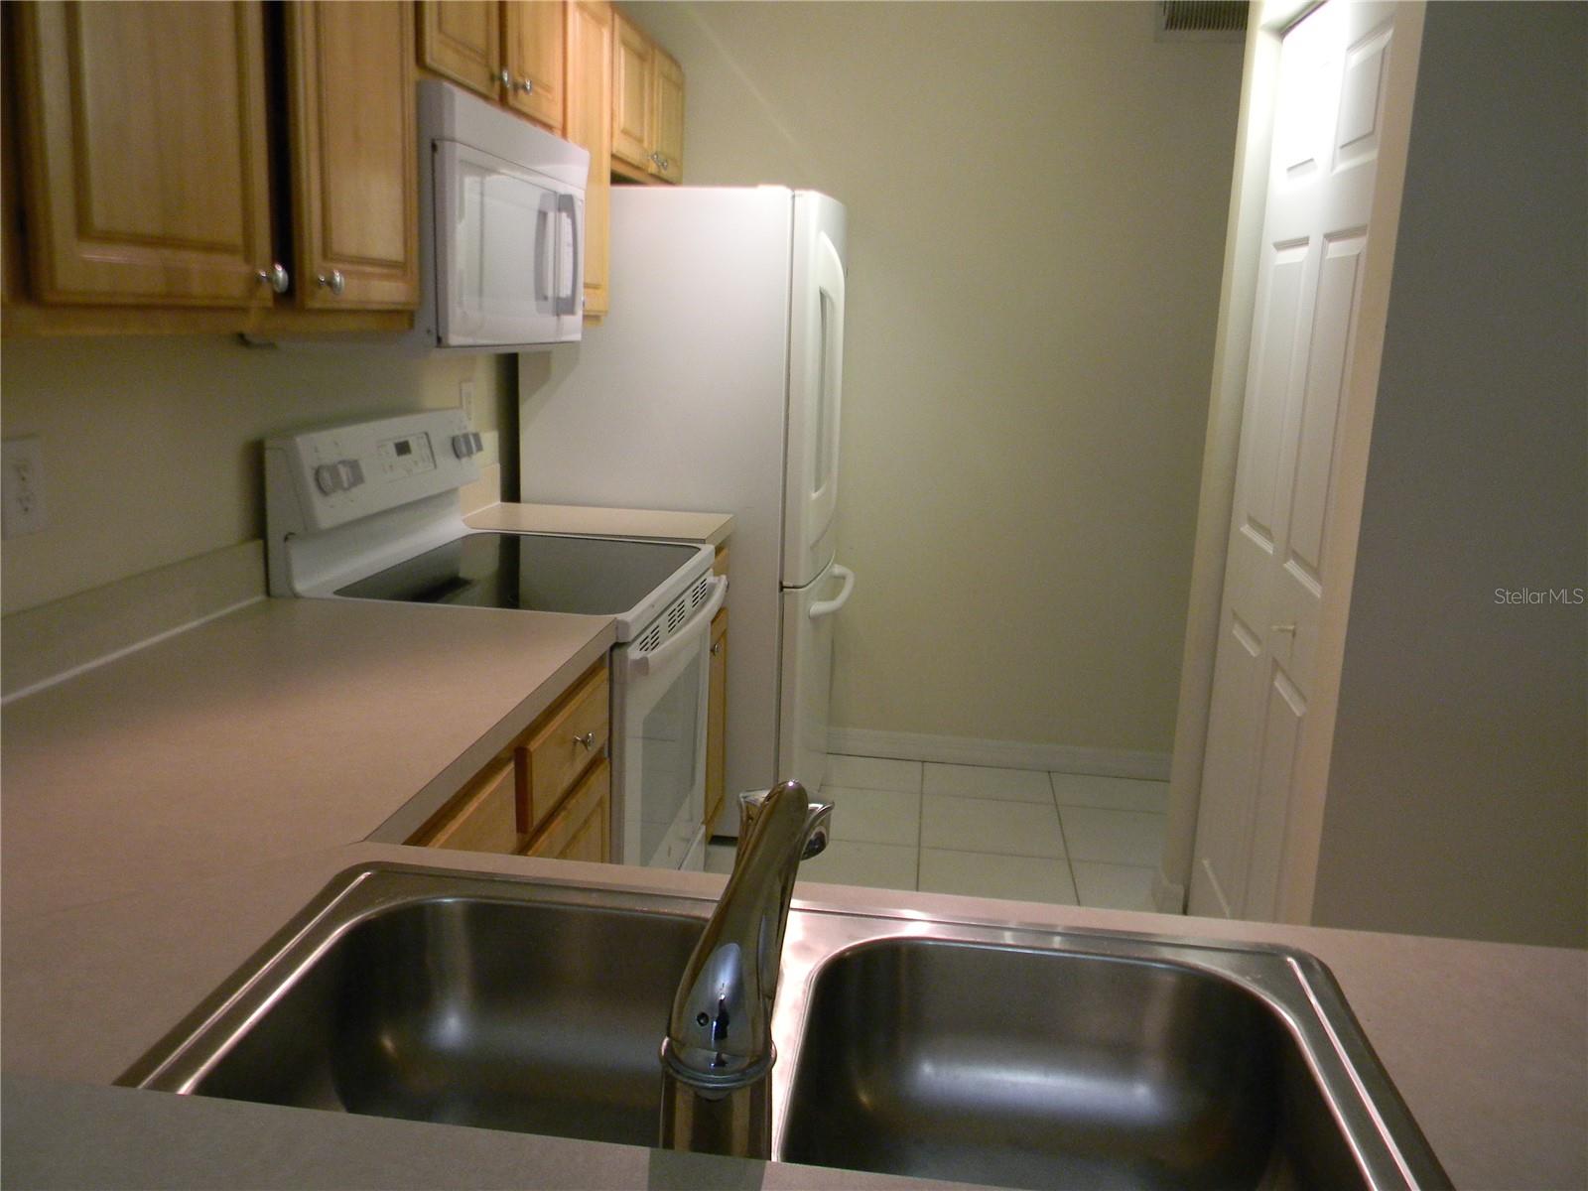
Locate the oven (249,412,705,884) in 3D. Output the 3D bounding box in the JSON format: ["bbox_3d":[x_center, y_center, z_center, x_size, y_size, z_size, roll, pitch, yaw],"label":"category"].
[{"bbox_3d":[-0.531,0.257,2.592,0.685,1.180,0.764,3,12,7],"label":"oven"}]

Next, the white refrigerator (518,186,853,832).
[{"bbox_3d":[-0.257,-0.242,3.669,0.833,1.710,0.765,3,12,7],"label":"white refrigerator"}]

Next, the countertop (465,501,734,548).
[{"bbox_3d":[-0.484,-0.163,3.087,0.625,0.039,0.373,3,12,7],"label":"countertop"}]

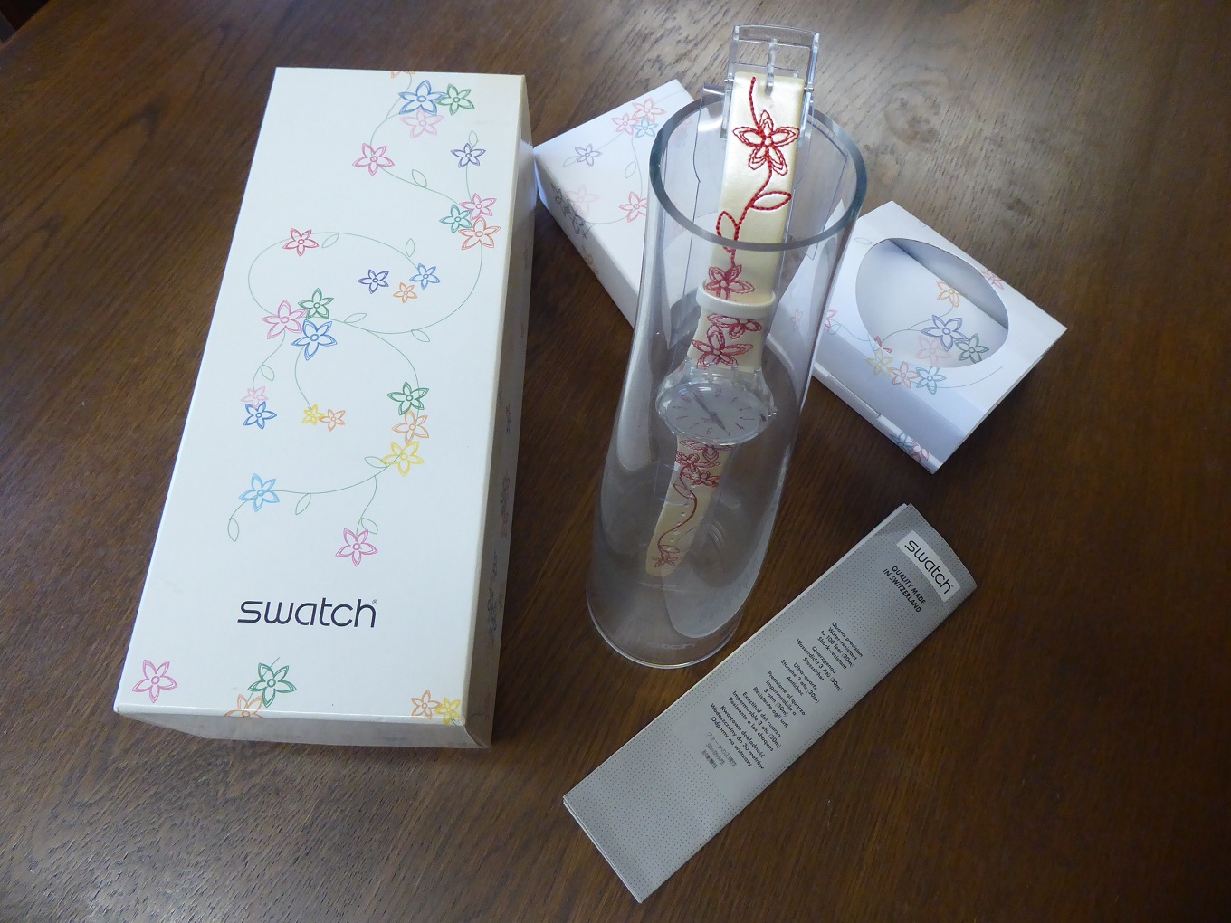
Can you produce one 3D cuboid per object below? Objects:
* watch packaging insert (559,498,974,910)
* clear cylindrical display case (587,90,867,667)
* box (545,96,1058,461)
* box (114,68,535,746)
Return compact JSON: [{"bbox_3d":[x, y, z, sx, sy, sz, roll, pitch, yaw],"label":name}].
[{"bbox_3d":[0.067,0.089,0.354,0.188,0.006,0.043,-37,71,-15],"label":"watch packaging insert"},{"bbox_3d":[0.025,-0.004,0.279,0.061,0.220,0.061,12,59,5],"label":"clear cylindrical display case"},{"bbox_3d":[0.086,-0.105,0.490,0.281,0.036,0.126,39,71,15],"label":"box"},{"bbox_3d":[-0.101,-0.034,0.376,0.115,0.065,0.285,2,66,0],"label":"box"}]

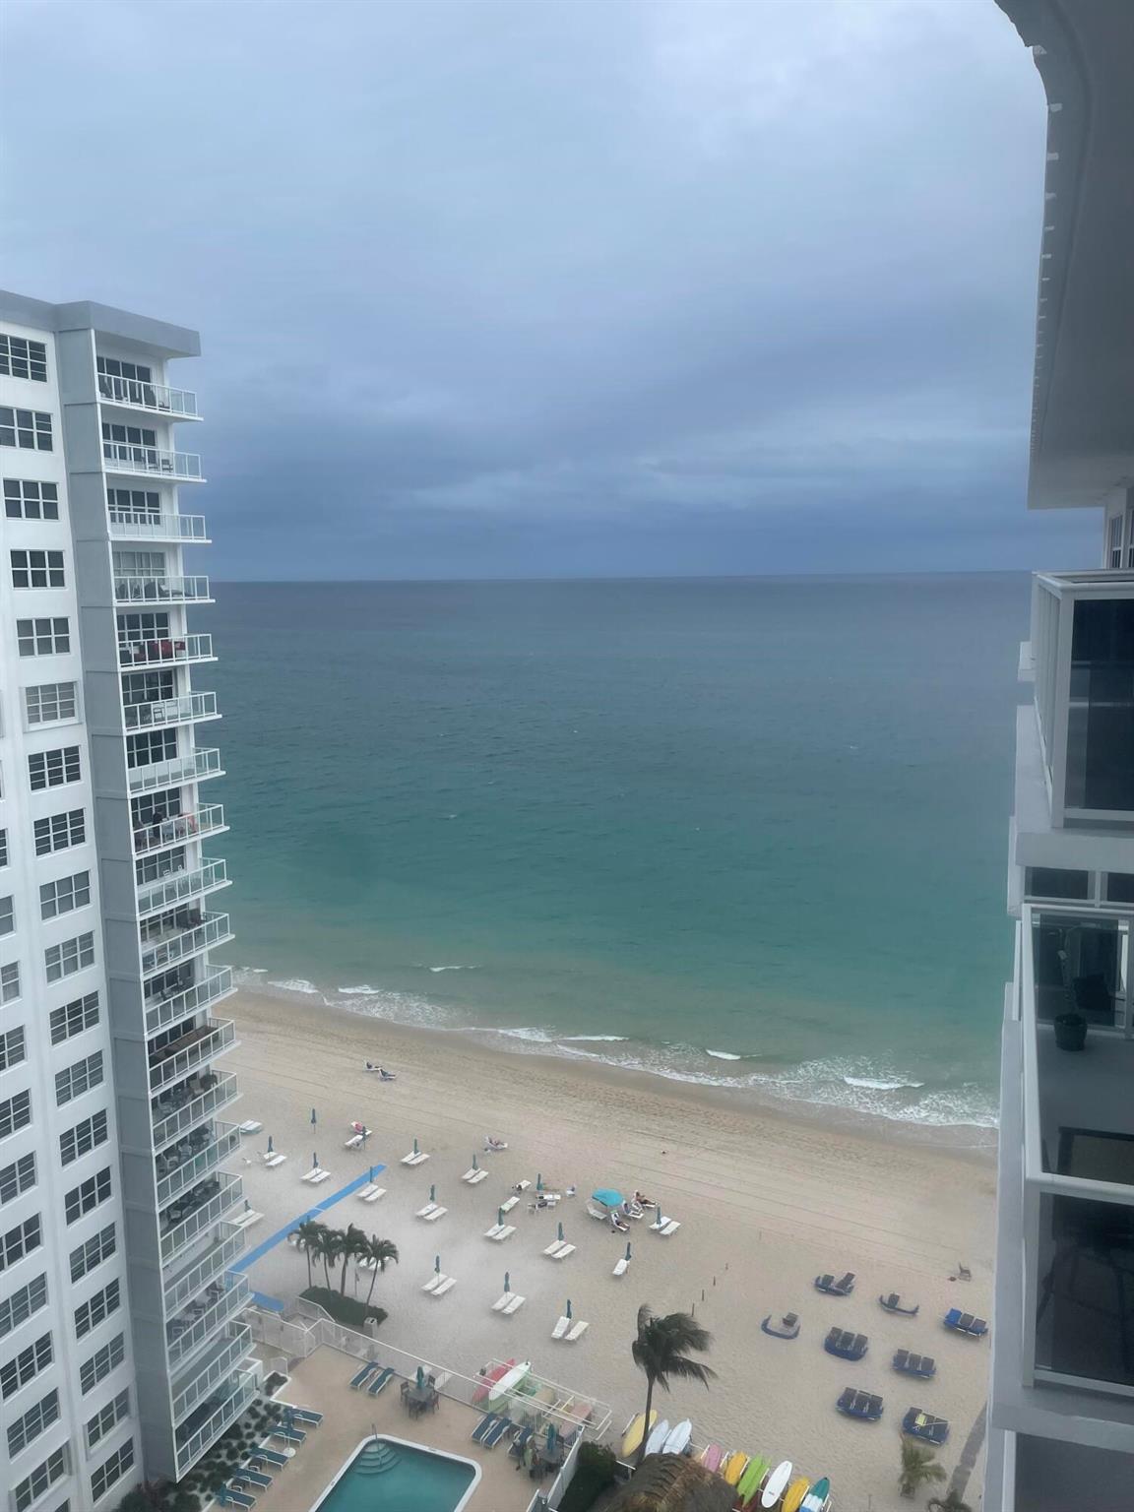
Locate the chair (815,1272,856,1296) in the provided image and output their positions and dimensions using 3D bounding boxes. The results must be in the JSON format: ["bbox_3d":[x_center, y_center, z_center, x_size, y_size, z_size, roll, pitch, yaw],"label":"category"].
[{"bbox_3d":[17.771,34.890,75.078,2.300,0.550,1.800,3,10,24],"label":"chair"}]

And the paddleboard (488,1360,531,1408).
[{"bbox_3d":[-3.256,35.891,64.966,0.860,0.200,3.450,6,11,34],"label":"paddleboard"}]

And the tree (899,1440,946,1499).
[{"bbox_3d":[18.088,36.354,57.898,2.600,3.100,2.400,-1,9,0],"label":"tree"}]

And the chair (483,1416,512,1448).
[{"bbox_3d":[-3.719,36.532,61.320,0.660,0.500,1.900,4,10,26],"label":"chair"}]

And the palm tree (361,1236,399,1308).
[{"bbox_3d":[-11.964,33.055,72.456,3.000,5.600,3.000,-1,9,0],"label":"palm tree"}]

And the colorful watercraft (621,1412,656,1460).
[{"bbox_3d":[3.889,36.775,61.535,0.860,0.200,3.450,4,10,29],"label":"colorful watercraft"}]

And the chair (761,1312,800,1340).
[{"bbox_3d":[13.372,35.615,70.999,2.250,0.500,1.750,3,10,24],"label":"chair"}]

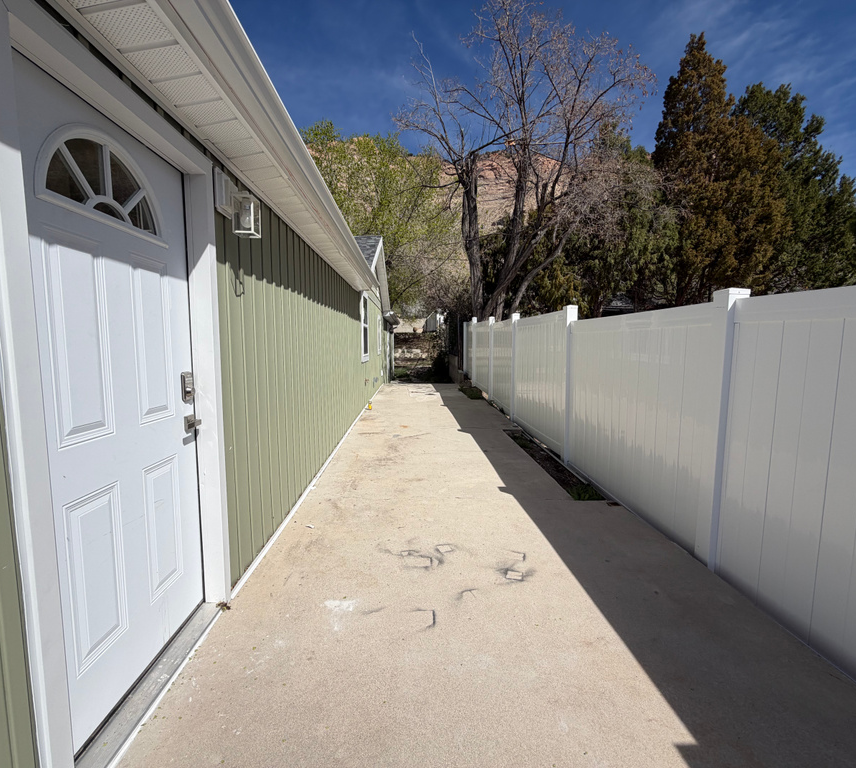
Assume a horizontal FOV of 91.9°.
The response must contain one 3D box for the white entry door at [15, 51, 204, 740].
[{"bbox_3d":[-1.085,0.108,1.466,0.050,2.010,0.910,0,6,-2],"label":"white entry door"}]

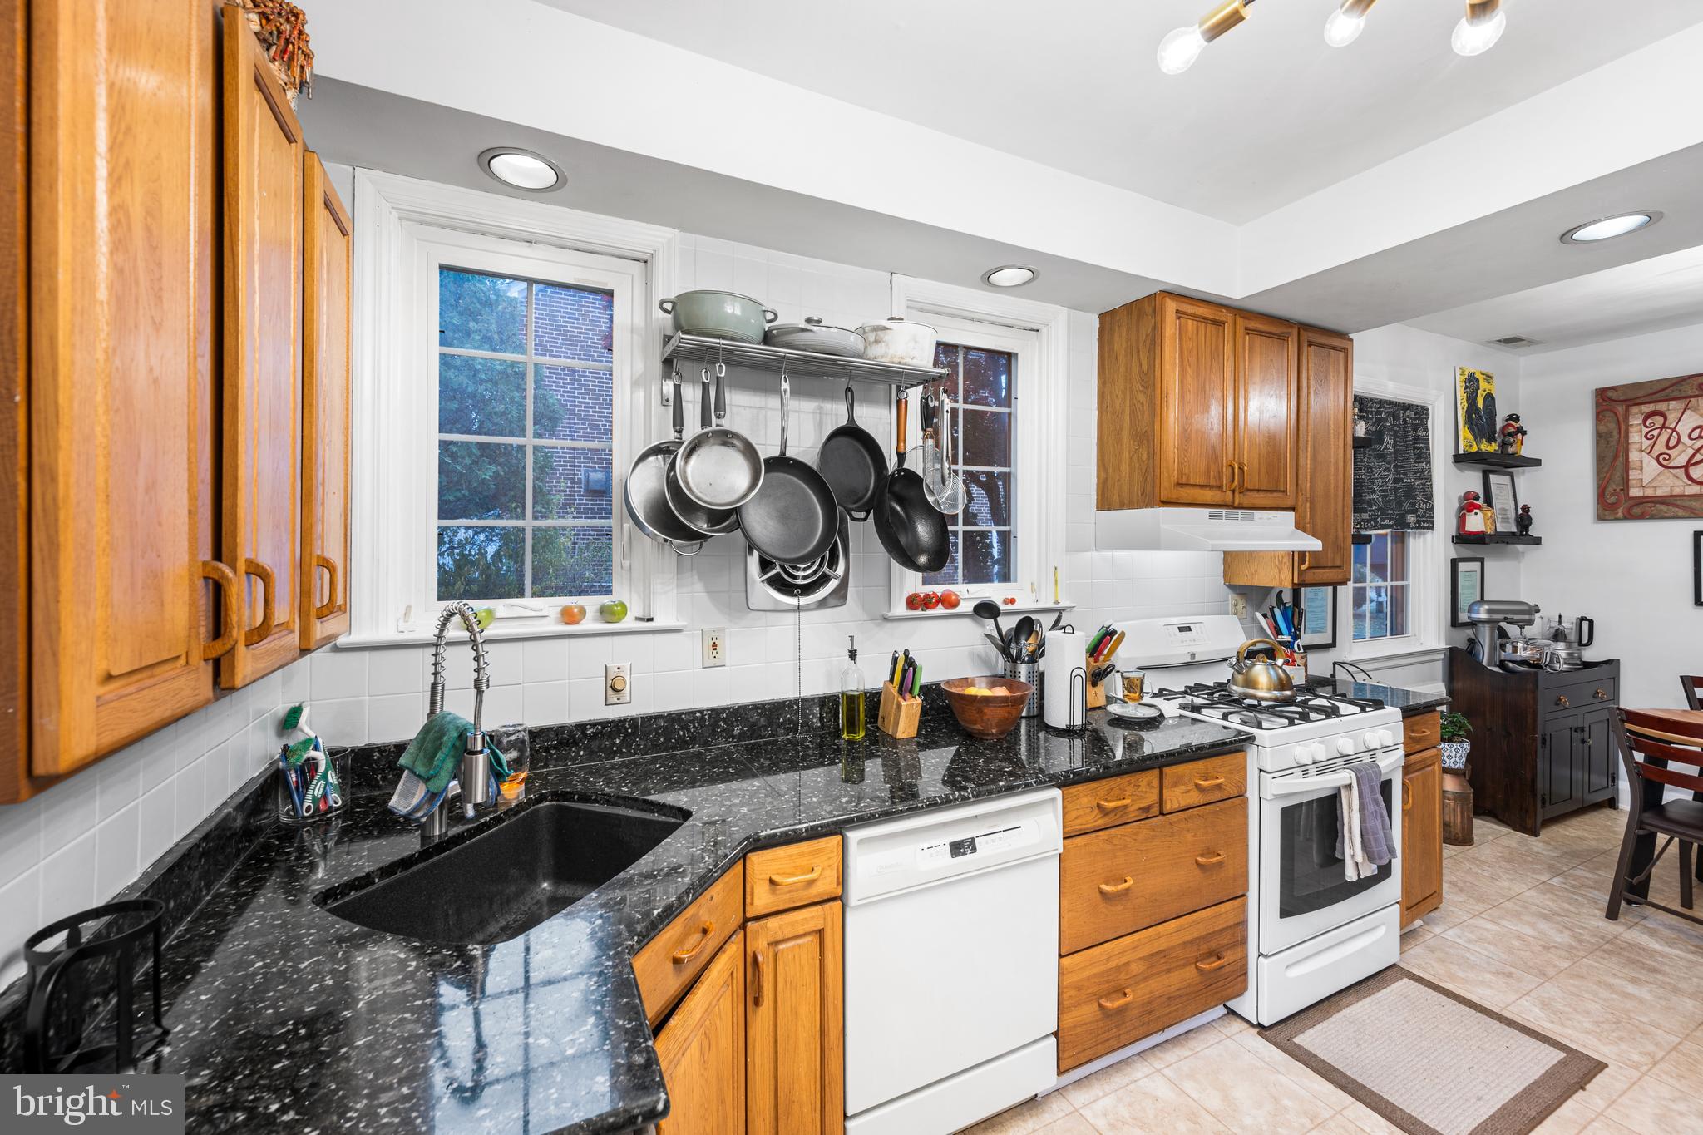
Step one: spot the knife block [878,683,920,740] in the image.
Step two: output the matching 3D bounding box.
[{"bbox_3d":[0.152,0.436,2.046,0.067,0.153,0.180,0,1,-21],"label":"knife block"}]

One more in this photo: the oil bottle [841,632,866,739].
[{"bbox_3d":[0.006,0.358,1.990,0.068,0.300,0.068,0,1,0],"label":"oil bottle"}]

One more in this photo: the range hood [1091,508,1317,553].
[{"bbox_3d":[1.383,-0.139,2.505,0.770,0.152,0.435,0,1,-25],"label":"range hood"}]

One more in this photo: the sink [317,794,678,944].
[{"bbox_3d":[-0.601,0.661,1.257,0.469,0.210,0.588,0,1,18],"label":"sink"}]

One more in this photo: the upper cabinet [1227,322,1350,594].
[{"bbox_3d":[1.881,-0.448,2.858,0.375,1.040,0.305,-1,1,-26],"label":"upper cabinet"}]

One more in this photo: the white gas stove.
[{"bbox_3d":[1.499,0.819,2.450,0.765,1.203,0.645,0,1,-25],"label":"white gas stove"}]

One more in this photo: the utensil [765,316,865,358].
[{"bbox_3d":[-0.101,-0.656,1.896,0.285,0.125,0.285,0,1,0],"label":"utensil"}]

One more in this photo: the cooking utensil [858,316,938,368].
[{"bbox_3d":[0.136,-0.668,2.009,0.245,0.180,0.300,1,1,26],"label":"cooking utensil"}]

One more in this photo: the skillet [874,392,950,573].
[{"bbox_3d":[0.167,-0.232,1.884,0.170,0.510,0.310,-19,1,32],"label":"skillet"}]

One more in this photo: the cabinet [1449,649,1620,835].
[{"bbox_3d":[3.888,0.923,3.774,0.890,0.930,0.385,-1,1,-24],"label":"cabinet"}]

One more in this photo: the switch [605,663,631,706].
[{"bbox_3d":[-0.633,0.319,1.797,0.070,0.113,0.024,-1,1,-26],"label":"switch"}]

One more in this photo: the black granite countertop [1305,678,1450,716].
[{"bbox_3d":[1.982,0.521,2.739,0.380,0.034,0.630,-1,1,-26],"label":"black granite countertop"}]

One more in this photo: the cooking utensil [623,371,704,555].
[{"bbox_3d":[-0.462,-0.278,1.770,0.275,0.490,0.090,0,1,-26],"label":"cooking utensil"}]

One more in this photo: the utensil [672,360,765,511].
[{"bbox_3d":[-0.335,-0.336,1.690,0.212,0.375,0.080,0,1,-19],"label":"utensil"}]

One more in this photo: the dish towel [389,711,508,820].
[{"bbox_3d":[-0.774,0.375,1.270,0.195,0.190,0.130,-1,1,-31],"label":"dish towel"}]

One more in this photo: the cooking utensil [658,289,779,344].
[{"bbox_3d":[-0.357,-0.638,1.777,0.315,0.128,0.245,0,1,-25],"label":"cooking utensil"}]

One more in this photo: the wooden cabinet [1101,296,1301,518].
[{"bbox_3d":[1.354,-0.588,2.558,0.770,0.743,0.300,0,1,-25],"label":"wooden cabinet"}]

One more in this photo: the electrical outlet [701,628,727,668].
[{"bbox_3d":[-0.396,0.234,1.918,0.071,0.114,0.010,-1,1,-26],"label":"electrical outlet"}]

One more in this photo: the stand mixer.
[{"bbox_3d":[3.604,0.385,3.650,0.345,0.405,0.250,0,1,15],"label":"stand mixer"}]

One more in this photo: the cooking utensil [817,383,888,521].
[{"bbox_3d":[0.008,-0.332,1.964,0.240,0.385,0.050,-5,3,-26],"label":"cooking utensil"}]

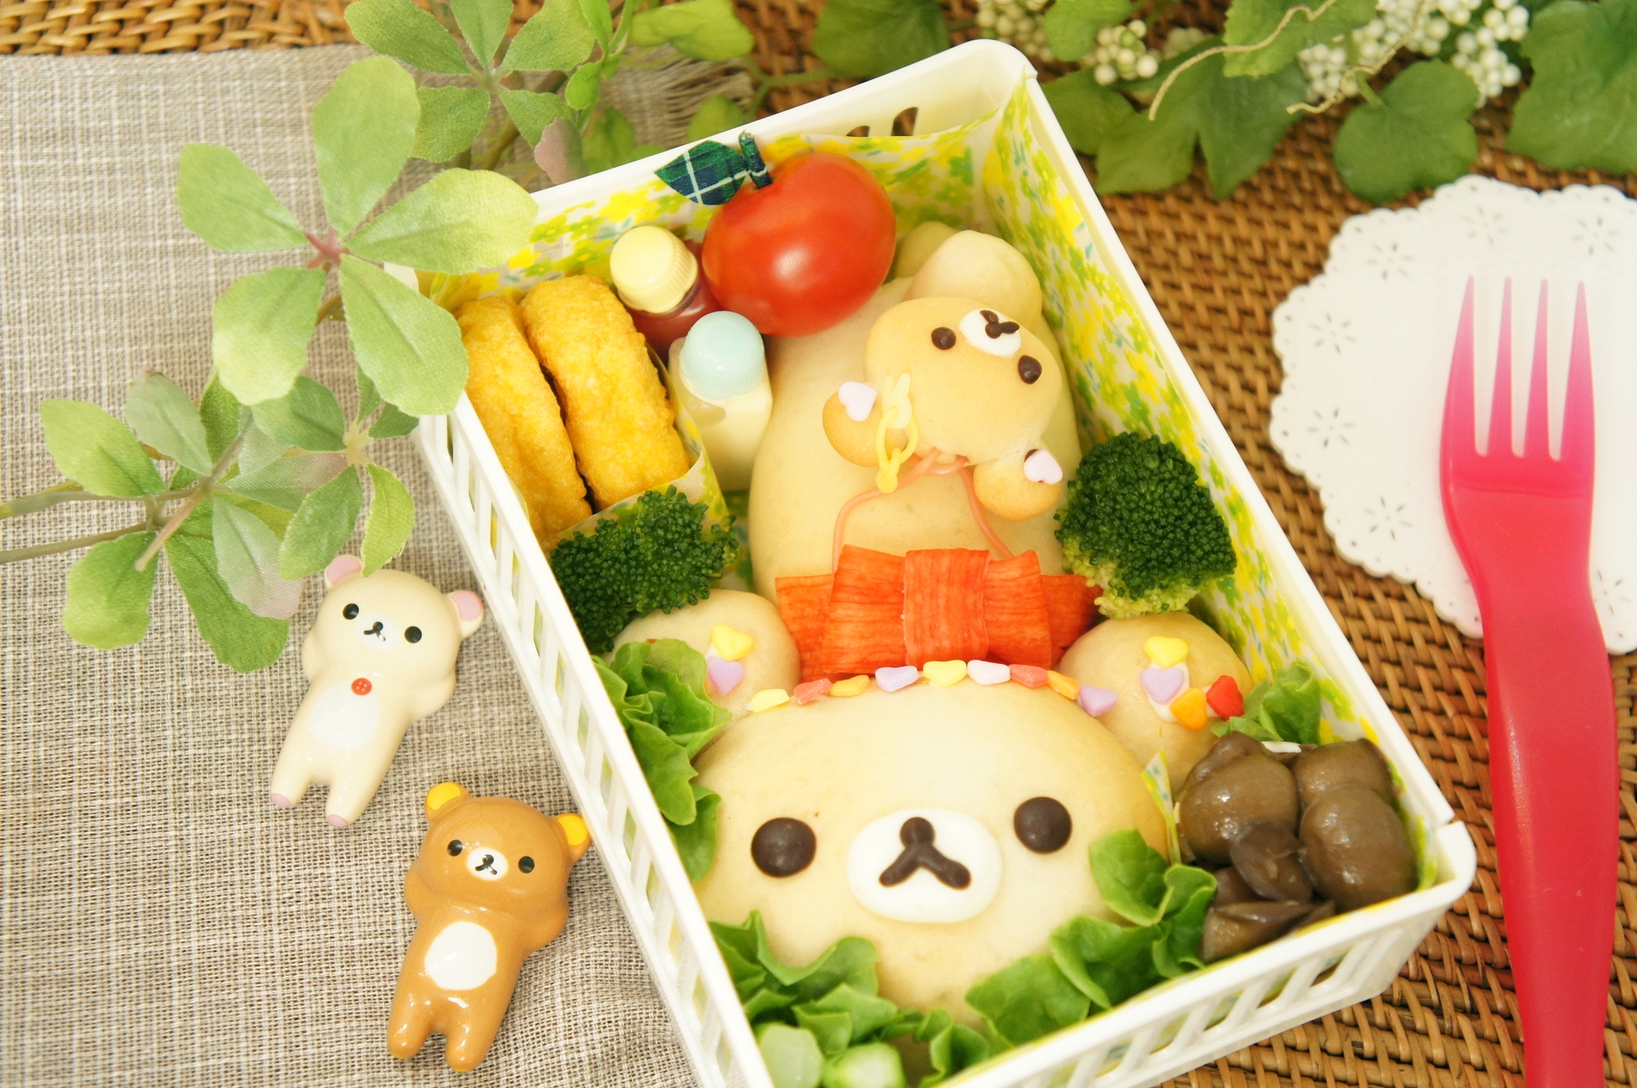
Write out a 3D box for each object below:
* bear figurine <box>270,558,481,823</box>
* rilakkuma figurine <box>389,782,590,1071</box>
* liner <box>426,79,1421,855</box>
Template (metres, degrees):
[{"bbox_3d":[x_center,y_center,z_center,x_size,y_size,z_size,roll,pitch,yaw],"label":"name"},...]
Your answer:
[{"bbox_3d":[-0.078,0.025,0.492,0.029,0.017,0.049,18,62,5],"label":"bear figurine"},{"bbox_3d":[-0.057,0.064,0.473,0.029,0.017,0.049,13,62,3],"label":"rilakkuma figurine"},{"bbox_3d":[0.012,0.015,0.476,0.111,0.058,0.161,-20,65,-14],"label":"liner"}]

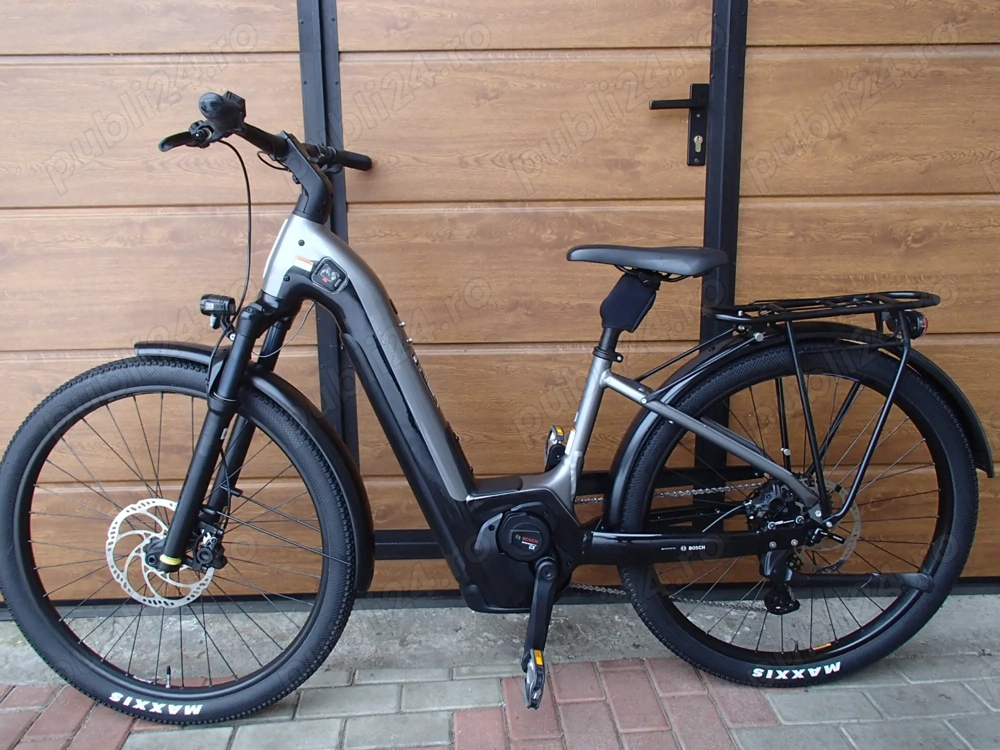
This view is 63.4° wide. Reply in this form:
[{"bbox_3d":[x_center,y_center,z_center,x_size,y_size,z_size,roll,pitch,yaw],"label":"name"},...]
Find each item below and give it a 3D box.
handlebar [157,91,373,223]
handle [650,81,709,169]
[{"bbox_3d":[-0.356,-0.352,1.390,0.135,0.177,0.695,1,9,8],"label":"handlebar"},{"bbox_3d":[0.374,-0.522,1.689,0.131,0.166,0.058,-1,12,-1],"label":"handle"}]

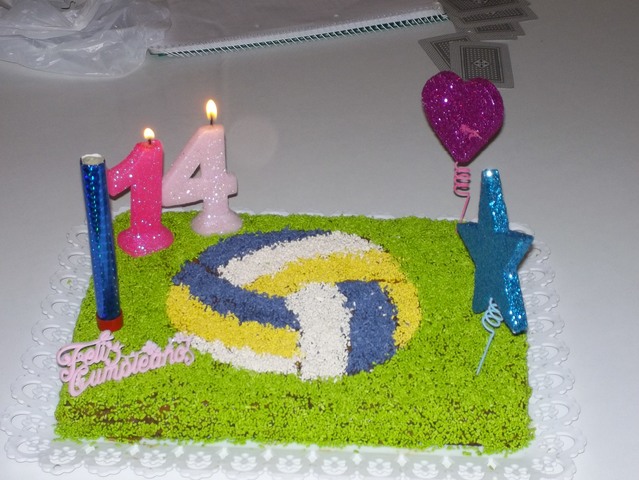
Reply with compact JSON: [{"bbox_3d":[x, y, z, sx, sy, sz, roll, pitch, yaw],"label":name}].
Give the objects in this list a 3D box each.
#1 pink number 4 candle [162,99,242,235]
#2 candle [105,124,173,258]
[{"bbox_3d":[-0.096,-0.058,1.012,0.069,0.115,0.036,-10,37,-14],"label":"pink number 4 candle"},{"bbox_3d":[-0.140,-0.042,0.997,0.057,0.104,0.038,-7,38,-18],"label":"candle"}]

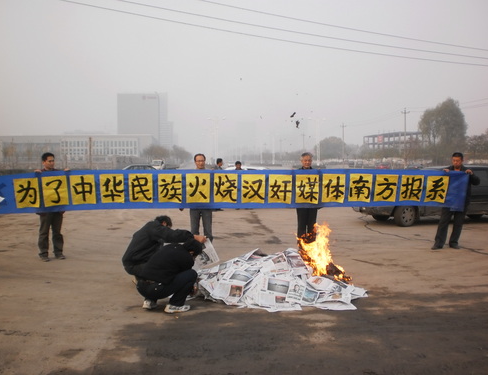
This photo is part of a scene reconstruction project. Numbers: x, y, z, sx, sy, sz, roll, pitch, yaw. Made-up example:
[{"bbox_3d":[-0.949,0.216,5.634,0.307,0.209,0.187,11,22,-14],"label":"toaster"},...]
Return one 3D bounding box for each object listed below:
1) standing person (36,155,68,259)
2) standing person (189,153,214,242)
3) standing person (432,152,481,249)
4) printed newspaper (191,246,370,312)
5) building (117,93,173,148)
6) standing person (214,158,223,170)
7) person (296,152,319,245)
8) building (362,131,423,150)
[{"bbox_3d":[-3.065,0.308,8.322,0.560,1.720,0.420,-1,3,-11],"label":"standing person"},{"bbox_3d":[-0.732,0.288,8.872,0.540,1.710,0.380,0,3,-6],"label":"standing person"},{"bbox_3d":[3.821,0.251,9.371,0.720,1.740,0.450,0,3,9],"label":"standing person"},{"bbox_3d":[0.410,1.036,6.253,2.000,0.450,1.600,0,3,0],"label":"printed newspaper"},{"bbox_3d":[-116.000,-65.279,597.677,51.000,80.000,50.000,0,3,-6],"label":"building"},{"bbox_3d":[-0.817,-0.077,17.014,0.320,1.710,0.500,0,3,6],"label":"standing person"},{"bbox_3d":[1.081,0.278,8.871,0.540,1.730,0.380,0,3,-3],"label":"person"},{"bbox_3d":[74.300,-17.723,253.461,17.000,15.800,36.000,-1,3,-14],"label":"building"}]

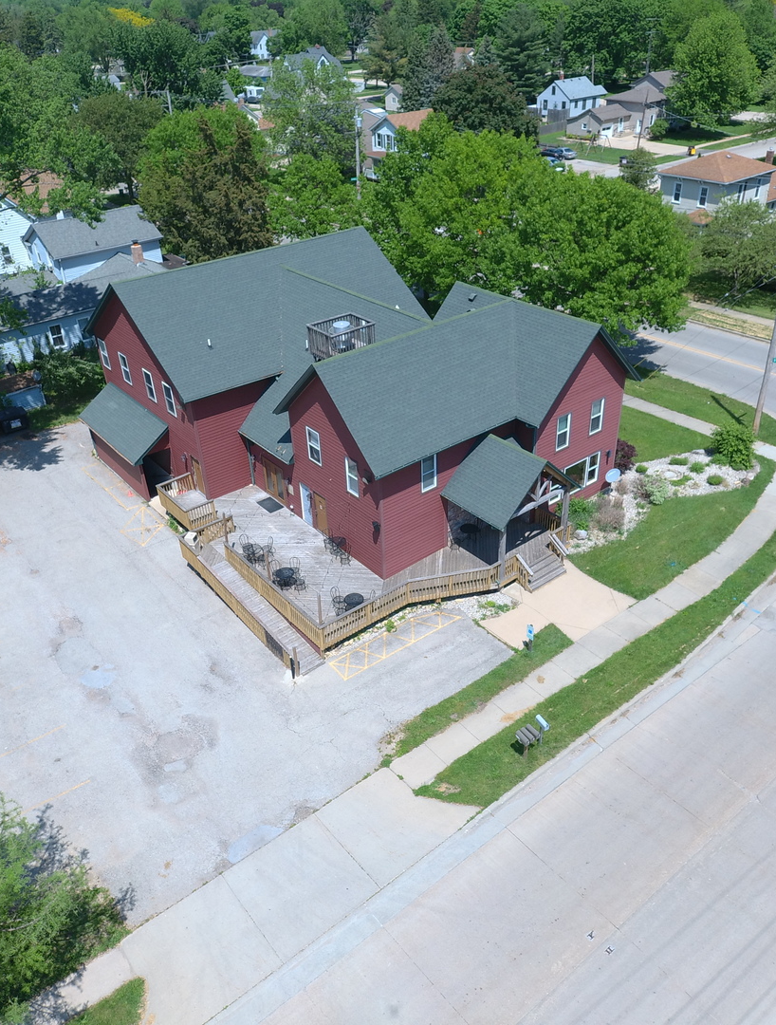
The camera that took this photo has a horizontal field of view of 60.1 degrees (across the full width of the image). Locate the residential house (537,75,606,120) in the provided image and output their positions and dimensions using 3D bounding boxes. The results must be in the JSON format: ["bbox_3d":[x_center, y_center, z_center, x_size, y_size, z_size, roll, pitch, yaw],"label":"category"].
[{"bbox_3d":[36.505,-80.762,129.965,13.500,6.500,8.400,-28,43,-30],"label":"residential house"}]

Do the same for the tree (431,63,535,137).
[{"bbox_3d":[16.673,-69.083,112.537,15.500,11.800,16.000,-28,43,-30],"label":"tree"}]

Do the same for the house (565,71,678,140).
[{"bbox_3d":[44.329,-73.397,120.749,23.000,8.000,11.000,-28,43,-30],"label":"house"}]

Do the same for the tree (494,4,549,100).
[{"bbox_3d":[28.459,-95.696,139.518,11.933,16.165,11.933,-2,36,1],"label":"tree"}]

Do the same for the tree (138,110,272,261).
[{"bbox_3d":[-15.342,-25.992,56.892,10.500,14.000,11.000,-28,43,-30],"label":"tree"}]

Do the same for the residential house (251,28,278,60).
[{"bbox_3d":[-41.646,-155.286,223.003,8.500,8.976,9.000,-28,43,-31],"label":"residential house"}]

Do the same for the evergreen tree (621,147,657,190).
[{"bbox_3d":[33.526,-44.811,87.357,5.200,5.600,5.200,-28,43,-30],"label":"evergreen tree"}]

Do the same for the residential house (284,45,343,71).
[{"bbox_3d":[-17.823,-104.750,157.294,12.500,8.095,11.000,-28,43,-31],"label":"residential house"}]

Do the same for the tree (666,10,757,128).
[{"bbox_3d":[61.903,-84.607,128.000,16.000,17.500,16.000,-2,36,0],"label":"tree"}]

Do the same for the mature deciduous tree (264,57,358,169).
[{"bbox_3d":[-11.261,-58.666,99.000,13.900,14.500,13.900,-2,36,0],"label":"mature deciduous tree"}]

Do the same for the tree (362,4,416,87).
[{"bbox_3d":[-0.203,-113.963,163.982,12.880,16.040,12.880,-2,36,1],"label":"tree"}]

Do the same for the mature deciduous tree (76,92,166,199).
[{"bbox_3d":[-35.050,-47.312,87.185,11.500,13.000,11.500,-28,43,-30],"label":"mature deciduous tree"}]

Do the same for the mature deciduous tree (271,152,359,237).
[{"bbox_3d":[-7.574,-32.450,69.500,9.500,9.300,9.500,-2,36,0],"label":"mature deciduous tree"}]

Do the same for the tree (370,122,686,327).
[{"bbox_3d":[9.471,-19.984,48.324,14.000,13.000,22.000,-29,43,-32],"label":"tree"}]

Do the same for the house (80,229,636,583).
[{"bbox_3d":[-2.883,-6.663,34.737,19.793,10.500,25.699,-27,43,-31],"label":"house"}]

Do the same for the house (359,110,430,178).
[{"bbox_3d":[1.029,-53.897,99.500,11.000,9.000,9.500,-27,43,-31],"label":"house"}]

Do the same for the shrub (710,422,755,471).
[{"bbox_3d":[17.988,-3.432,34.647,2.100,2.300,2.100,-28,43,-31],"label":"shrub"}]

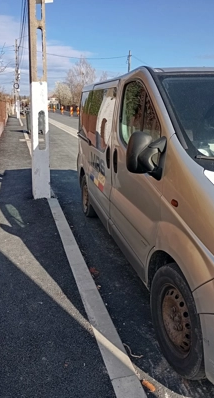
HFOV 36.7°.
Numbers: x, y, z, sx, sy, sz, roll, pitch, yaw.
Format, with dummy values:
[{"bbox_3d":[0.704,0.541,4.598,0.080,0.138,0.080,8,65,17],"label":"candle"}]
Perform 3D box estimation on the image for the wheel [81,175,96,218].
[{"bbox_3d":[-0.238,-0.043,4.974,0.205,0.668,0.668,-2,16,-14],"label":"wheel"}]

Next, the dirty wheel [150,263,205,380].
[{"bbox_3d":[0.517,0.776,2.083,0.205,0.668,0.668,-2,16,-14],"label":"dirty wheel"}]

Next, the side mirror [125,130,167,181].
[{"bbox_3d":[0.270,-0.292,2.204,0.240,0.305,0.200,-2,16,-14],"label":"side mirror"}]

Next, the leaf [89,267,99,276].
[{"bbox_3d":[-0.126,0.745,3.323,0.110,0.025,0.115,-2,16,-14],"label":"leaf"}]

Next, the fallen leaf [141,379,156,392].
[{"bbox_3d":[0.255,1.135,1.952,0.045,0.025,0.100,-11,20,-41],"label":"fallen leaf"}]

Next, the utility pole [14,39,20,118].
[{"bbox_3d":[-10.187,-13.615,36.882,0.400,8.567,0.320,-2,16,-14],"label":"utility pole"}]

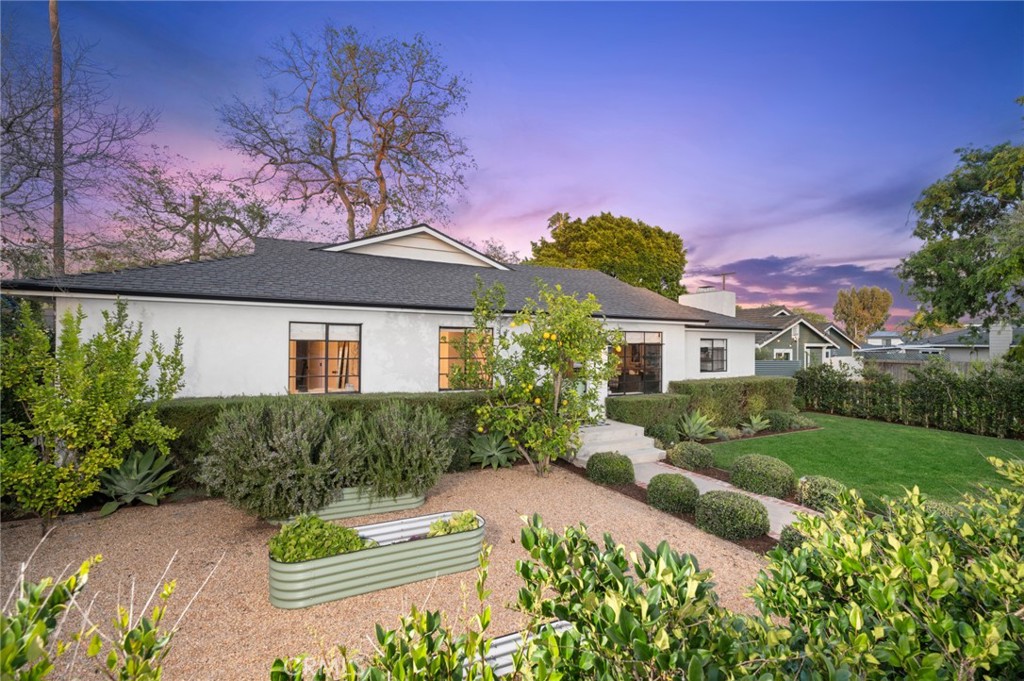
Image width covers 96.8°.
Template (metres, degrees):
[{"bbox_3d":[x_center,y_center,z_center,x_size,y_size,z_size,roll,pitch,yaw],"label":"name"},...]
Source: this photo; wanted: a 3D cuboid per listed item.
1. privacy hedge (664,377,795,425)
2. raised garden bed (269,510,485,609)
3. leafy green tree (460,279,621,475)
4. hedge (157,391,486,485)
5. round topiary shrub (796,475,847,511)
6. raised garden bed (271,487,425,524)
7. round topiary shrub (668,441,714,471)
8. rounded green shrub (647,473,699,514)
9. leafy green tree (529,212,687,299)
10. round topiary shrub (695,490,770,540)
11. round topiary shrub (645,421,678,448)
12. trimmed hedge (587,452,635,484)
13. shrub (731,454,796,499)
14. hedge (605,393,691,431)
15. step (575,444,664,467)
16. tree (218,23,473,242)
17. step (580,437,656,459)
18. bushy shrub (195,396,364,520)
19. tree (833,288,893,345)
[{"bbox_3d":[6.443,1.890,13.271,4.250,1.420,1.150,1,-2,-25],"label":"privacy hedge"},{"bbox_3d":[-1.197,2.043,4.373,2.000,0.380,0.570,1,-1,-28],"label":"raised garden bed"},{"bbox_3d":[0.495,0.623,7.791,2.650,3.360,2.450,0,-1,0],"label":"leafy green tree"},{"bbox_3d":[-2.981,1.662,7.894,5.600,1.230,0.950,1,-1,-26],"label":"hedge"},{"bbox_3d":[4.200,2.067,6.200,0.680,0.490,0.680,1,-2,-25],"label":"round topiary shrub"},{"bbox_3d":[-2.150,2.063,6.038,2.000,0.380,0.570,1,-1,-25],"label":"raised garden bed"},{"bbox_3d":[3.323,2.101,8.447,0.790,0.470,0.790,0,-1,0],"label":"round topiary shrub"},{"bbox_3d":[2.204,2.061,6.257,0.680,0.460,0.680,0,-1,0],"label":"rounded green shrub"},{"bbox_3d":[5.881,-2.341,28.000,9.600,11.081,9.200,1,-2,-25],"label":"leafy green tree"},{"bbox_3d":[2.570,2.038,5.370,0.820,0.480,0.820,1,-2,-25],"label":"round topiary shrub"},{"bbox_3d":[3.364,2.076,10.218,0.750,0.580,0.720,1,-1,-26],"label":"round topiary shrub"},{"bbox_3d":[1.623,2.067,7.477,0.770,0.480,0.770,0,-1,0],"label":"trimmed hedge"},{"bbox_3d":[3.854,2.042,7.008,0.820,0.550,0.850,1,-1,-26],"label":"shrub"},{"bbox_3d":[3.563,2.019,11.642,1.650,1.030,1.150,1,-2,-25],"label":"hedge"},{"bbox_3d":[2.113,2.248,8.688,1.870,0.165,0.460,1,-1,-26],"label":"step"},{"bbox_3d":[-8.788,-6.464,24.000,12.800,19.000,12.000,1,-2,-25],"label":"tree"},{"bbox_3d":[2.140,2.179,9.367,1.800,0.175,0.430,1,-2,-25],"label":"step"},{"bbox_3d":[-3.054,1.481,6.050,1.950,1.410,1.650,1,-2,-25],"label":"bushy shrub"},{"bbox_3d":[44.709,-1.298,58.000,6.600,11.435,6.600,1,-2,-25],"label":"tree"}]

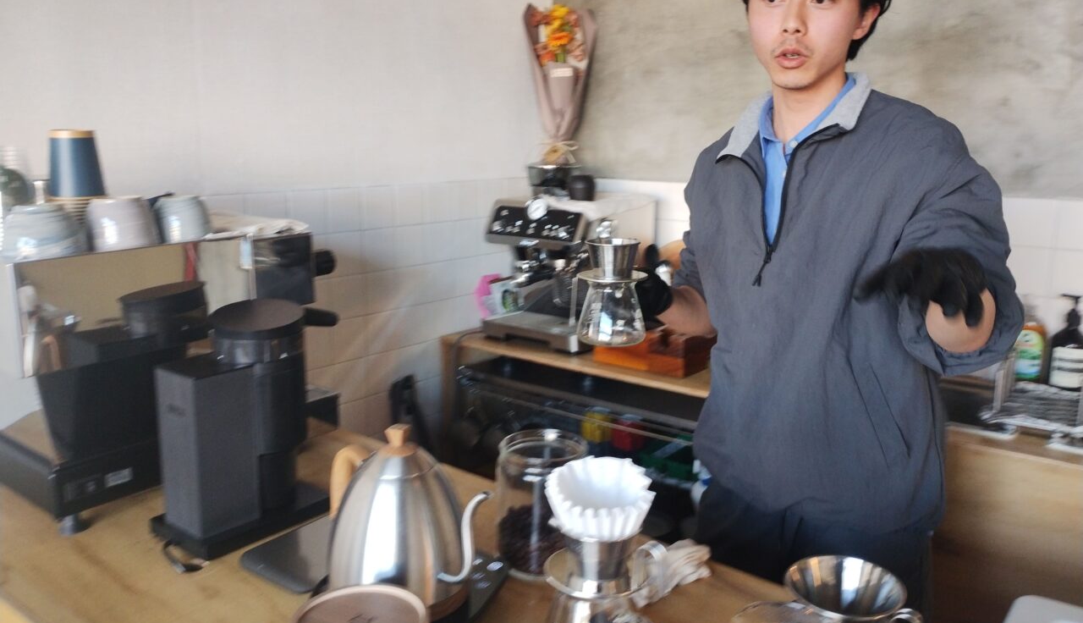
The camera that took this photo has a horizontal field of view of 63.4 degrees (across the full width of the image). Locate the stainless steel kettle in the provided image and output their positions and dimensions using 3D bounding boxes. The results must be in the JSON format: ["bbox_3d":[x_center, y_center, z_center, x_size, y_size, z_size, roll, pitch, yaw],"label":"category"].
[{"bbox_3d":[-0.153,0.221,0.960,0.270,0.197,0.157,10,15,41],"label":"stainless steel kettle"}]

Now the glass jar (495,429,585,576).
[{"bbox_3d":[0.001,0.246,1.119,0.118,0.156,0.118,0,11,0],"label":"glass jar"}]

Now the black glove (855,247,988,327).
[{"bbox_3d":[0.401,-0.026,0.920,0.140,0.075,0.140,4,23,17],"label":"black glove"}]

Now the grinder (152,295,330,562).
[{"bbox_3d":[-0.415,0.154,1.220,0.128,0.292,0.203,9,15,38],"label":"grinder"}]

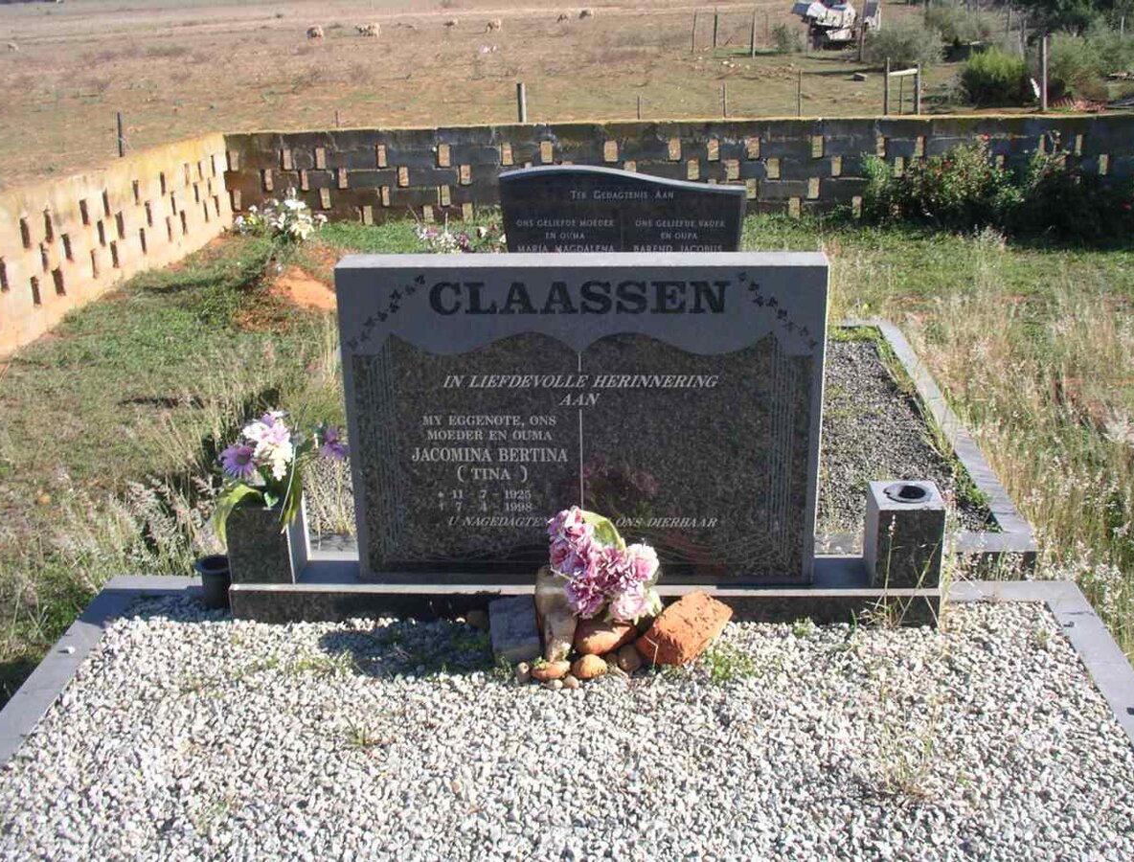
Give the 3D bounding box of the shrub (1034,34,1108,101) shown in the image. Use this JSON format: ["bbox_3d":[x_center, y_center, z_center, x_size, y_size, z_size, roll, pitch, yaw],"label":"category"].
[{"bbox_3d":[7.998,-5.794,19.500,1.155,1.020,1.098,7,22,20],"label":"shrub"}]

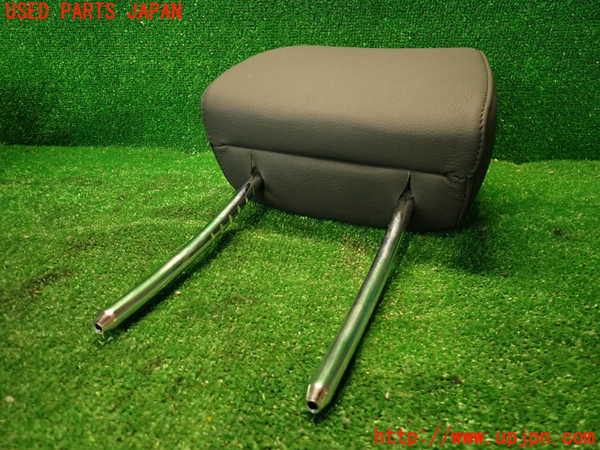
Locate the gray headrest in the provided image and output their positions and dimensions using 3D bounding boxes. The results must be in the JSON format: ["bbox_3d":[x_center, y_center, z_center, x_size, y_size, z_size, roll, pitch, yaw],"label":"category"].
[{"bbox_3d":[0.064,-0.096,0.455,0.255,0.140,0.195,11,39,23],"label":"gray headrest"}]

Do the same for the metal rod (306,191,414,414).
[{"bbox_3d":[0.049,0.038,0.291,0.013,0.025,0.208,11,38,23],"label":"metal rod"}]

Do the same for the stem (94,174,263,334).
[{"bbox_3d":[-0.082,0.014,0.346,0.013,0.025,0.208,11,38,23],"label":"stem"}]

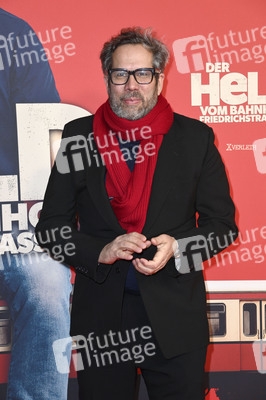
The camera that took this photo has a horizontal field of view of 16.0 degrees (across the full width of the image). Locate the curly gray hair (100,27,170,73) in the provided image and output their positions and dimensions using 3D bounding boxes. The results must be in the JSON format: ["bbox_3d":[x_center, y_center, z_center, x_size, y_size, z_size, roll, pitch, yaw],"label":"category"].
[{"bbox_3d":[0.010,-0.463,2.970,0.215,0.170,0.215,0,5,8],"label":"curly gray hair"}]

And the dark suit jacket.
[{"bbox_3d":[0.019,0.106,2.900,0.610,0.757,0.360,-1,8,8],"label":"dark suit jacket"}]

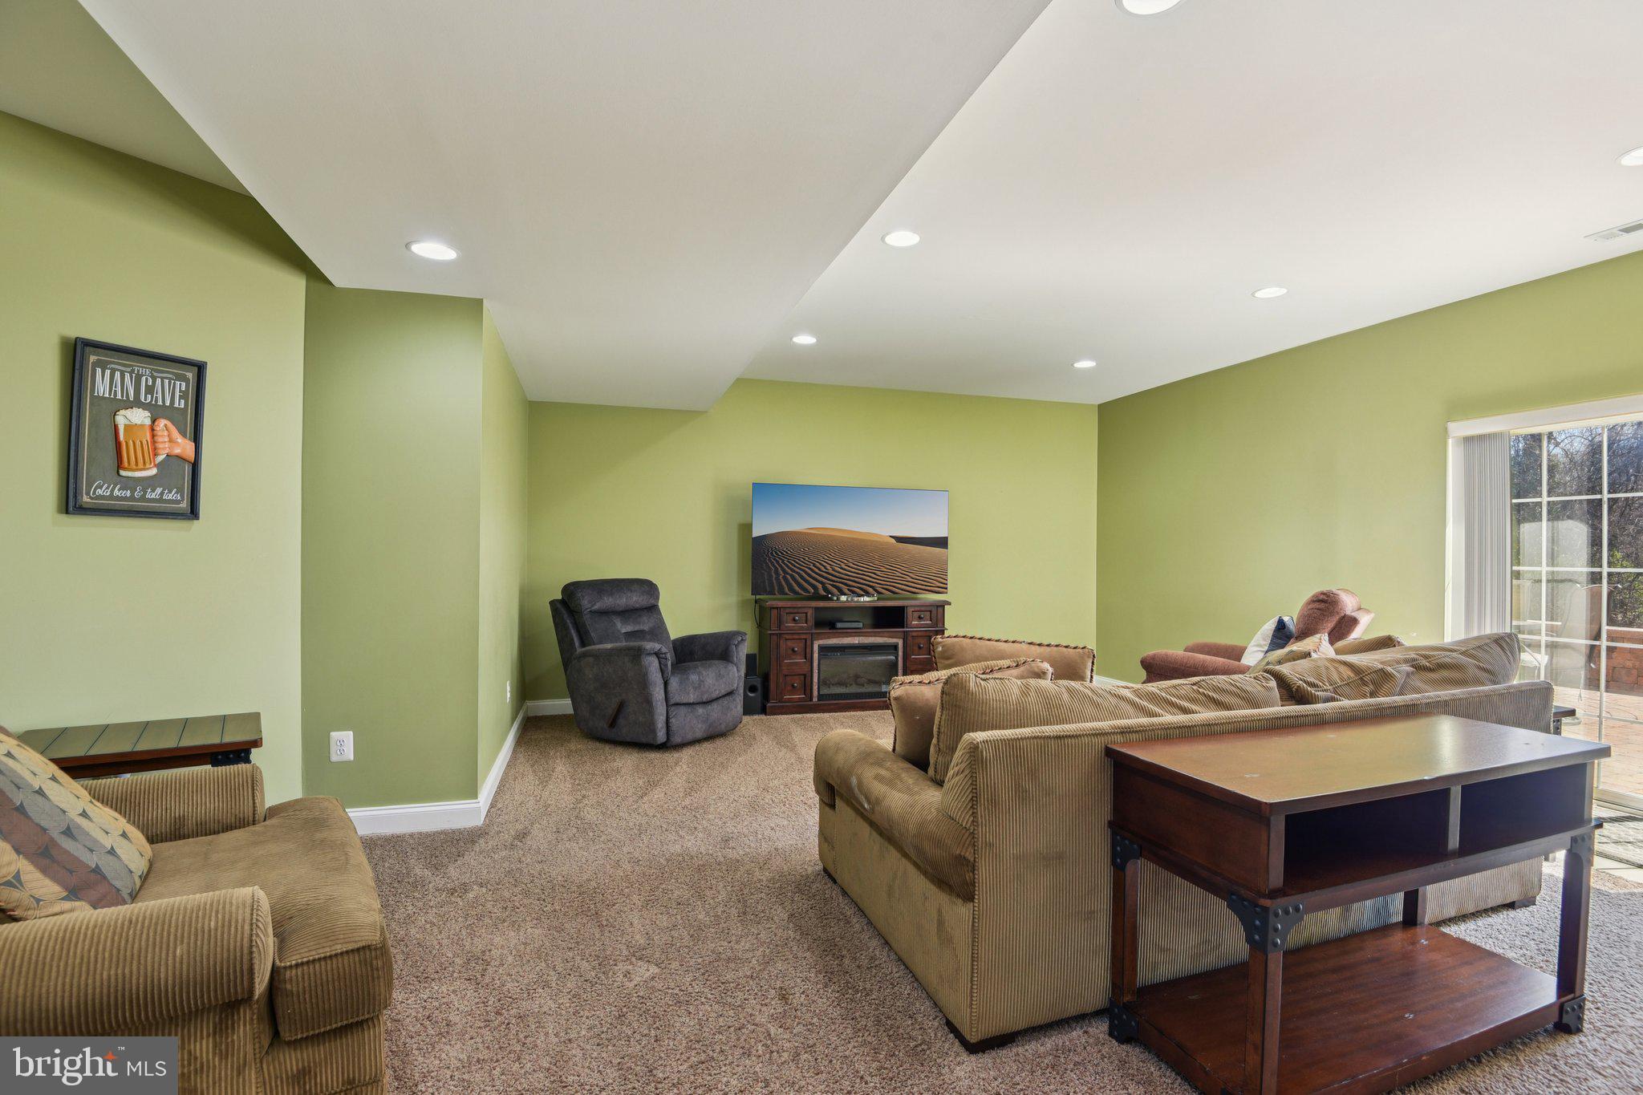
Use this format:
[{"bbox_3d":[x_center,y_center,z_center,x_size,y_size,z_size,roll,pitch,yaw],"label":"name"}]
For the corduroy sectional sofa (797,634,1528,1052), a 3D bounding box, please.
[{"bbox_3d":[1.313,0.814,2.759,2.440,0.940,1.080,1,0,-20],"label":"corduroy sectional sofa"}]

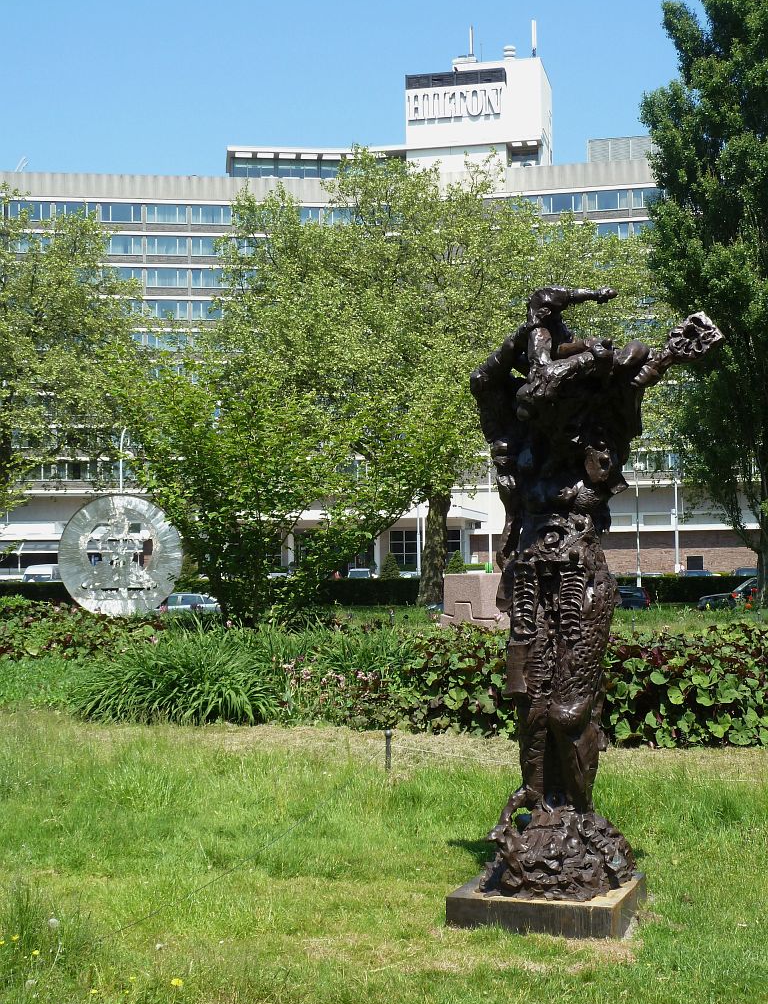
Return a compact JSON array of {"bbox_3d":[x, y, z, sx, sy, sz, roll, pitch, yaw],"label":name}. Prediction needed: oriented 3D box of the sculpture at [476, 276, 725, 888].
[{"bbox_3d":[1.076,0.397,6.988,1.120,2.900,0.750,-2,-3,17],"label":"sculpture"}]

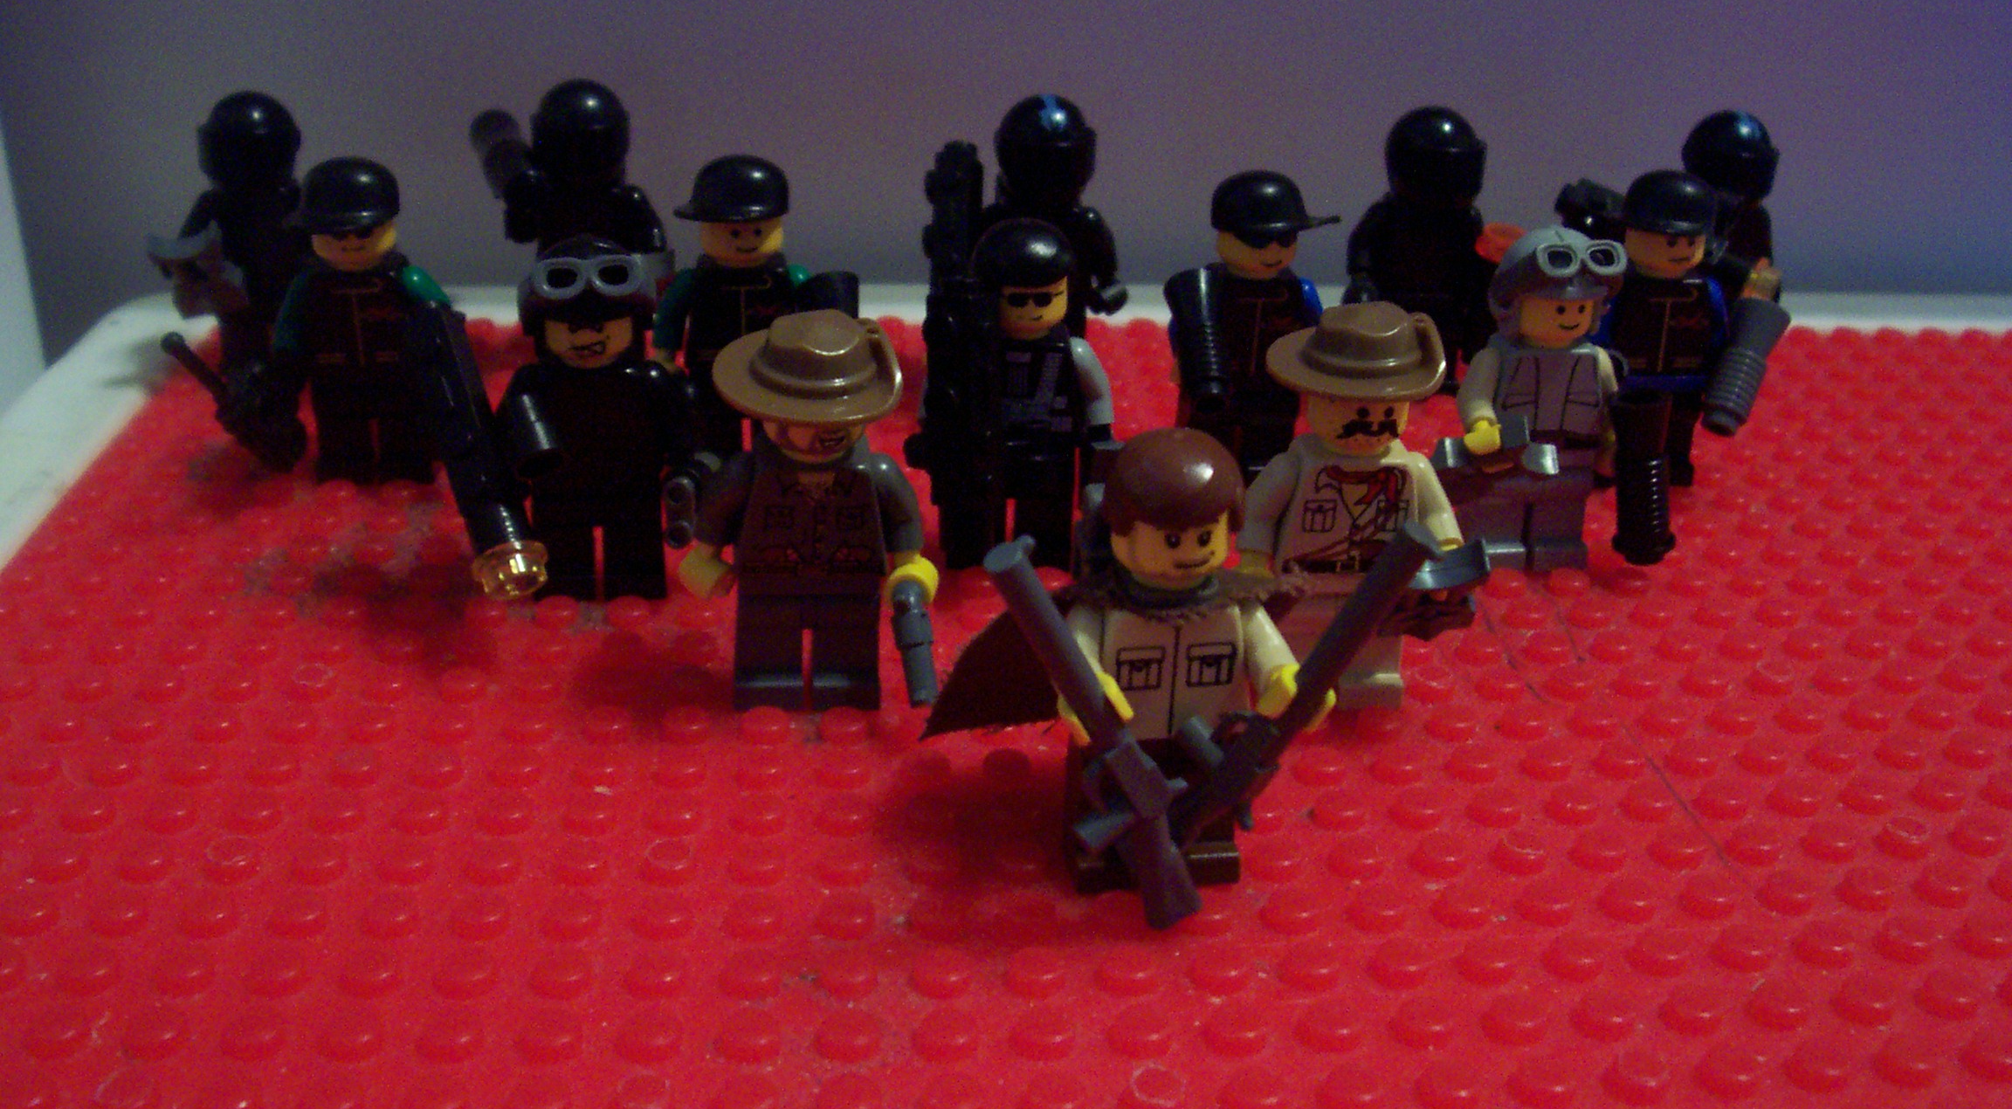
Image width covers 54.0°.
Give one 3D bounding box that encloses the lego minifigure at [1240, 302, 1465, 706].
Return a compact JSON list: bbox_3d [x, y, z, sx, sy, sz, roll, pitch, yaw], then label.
[{"bbox_3d":[0.036,-0.005,0.204,0.024,0.044,0.020,0,27,-5],"label":"lego minifigure"}]

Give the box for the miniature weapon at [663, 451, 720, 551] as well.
[{"bbox_3d":[-0.034,-0.006,0.210,0.004,0.009,0.011,5,27,4],"label":"miniature weapon"}]

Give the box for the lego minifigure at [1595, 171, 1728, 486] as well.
[{"bbox_3d":[0.086,-0.028,0.259,0.022,0.043,0.015,0,27,-5],"label":"lego minifigure"}]

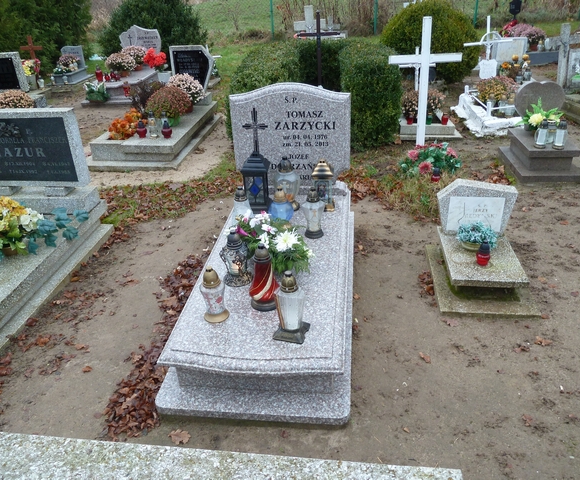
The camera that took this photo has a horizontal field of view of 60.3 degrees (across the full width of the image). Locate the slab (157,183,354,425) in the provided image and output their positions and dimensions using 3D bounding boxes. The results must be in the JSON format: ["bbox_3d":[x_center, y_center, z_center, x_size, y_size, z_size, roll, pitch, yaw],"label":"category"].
[{"bbox_3d":[-0.058,0.168,2.826,0.830,0.263,1.909,1,29,7],"label":"slab"}]

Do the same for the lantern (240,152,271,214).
[{"bbox_3d":[-0.219,-0.401,3.395,0.175,0.399,0.175,1,30,7],"label":"lantern"}]

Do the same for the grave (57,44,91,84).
[{"bbox_3d":[-3.959,-3.152,8.954,0.516,0.551,0.858,1,30,7],"label":"grave"}]

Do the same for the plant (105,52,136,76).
[{"bbox_3d":[-2.596,-2.682,7.660,0.470,0.320,0.450,1,29,7],"label":"plant"}]

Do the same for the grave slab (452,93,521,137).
[{"bbox_3d":[2.537,-1.625,6.094,0.800,0.210,1.450,-7,26,10],"label":"grave slab"}]

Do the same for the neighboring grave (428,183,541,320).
[{"bbox_3d":[1.127,0.019,2.920,0.523,0.507,0.752,1,30,7],"label":"neighboring grave"}]

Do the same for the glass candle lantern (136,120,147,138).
[{"bbox_3d":[-1.498,-1.115,5.015,0.094,0.170,0.094,1,29,7],"label":"glass candle lantern"}]

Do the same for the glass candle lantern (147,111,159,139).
[{"bbox_3d":[-1.398,-1.178,5.088,0.098,0.254,0.098,1,30,7],"label":"glass candle lantern"}]

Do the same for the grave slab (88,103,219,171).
[{"bbox_3d":[-1.472,-1.219,5.646,0.950,0.215,1.794,1,30,7],"label":"grave slab"}]

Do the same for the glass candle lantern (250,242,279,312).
[{"bbox_3d":[-0.129,0.166,2.346,0.140,0.342,0.140,1,28,7],"label":"glass candle lantern"}]

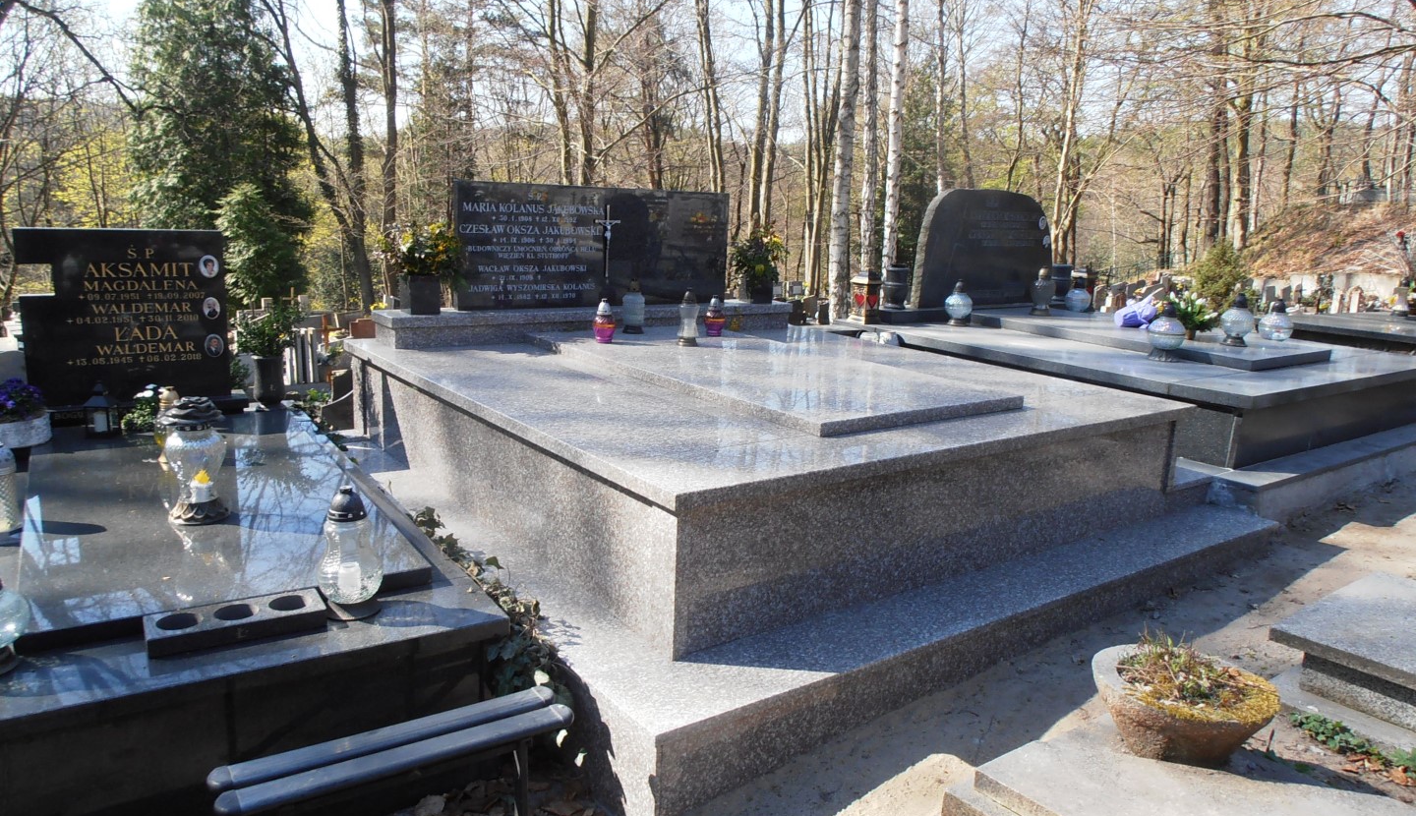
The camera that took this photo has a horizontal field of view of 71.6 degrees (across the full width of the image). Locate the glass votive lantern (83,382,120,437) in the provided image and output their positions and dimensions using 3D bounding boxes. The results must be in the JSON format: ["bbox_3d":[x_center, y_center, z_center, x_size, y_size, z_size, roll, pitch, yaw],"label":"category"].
[{"bbox_3d":[-2.177,0.004,3.518,0.088,0.196,0.088,1,11,-8],"label":"glass votive lantern"}]

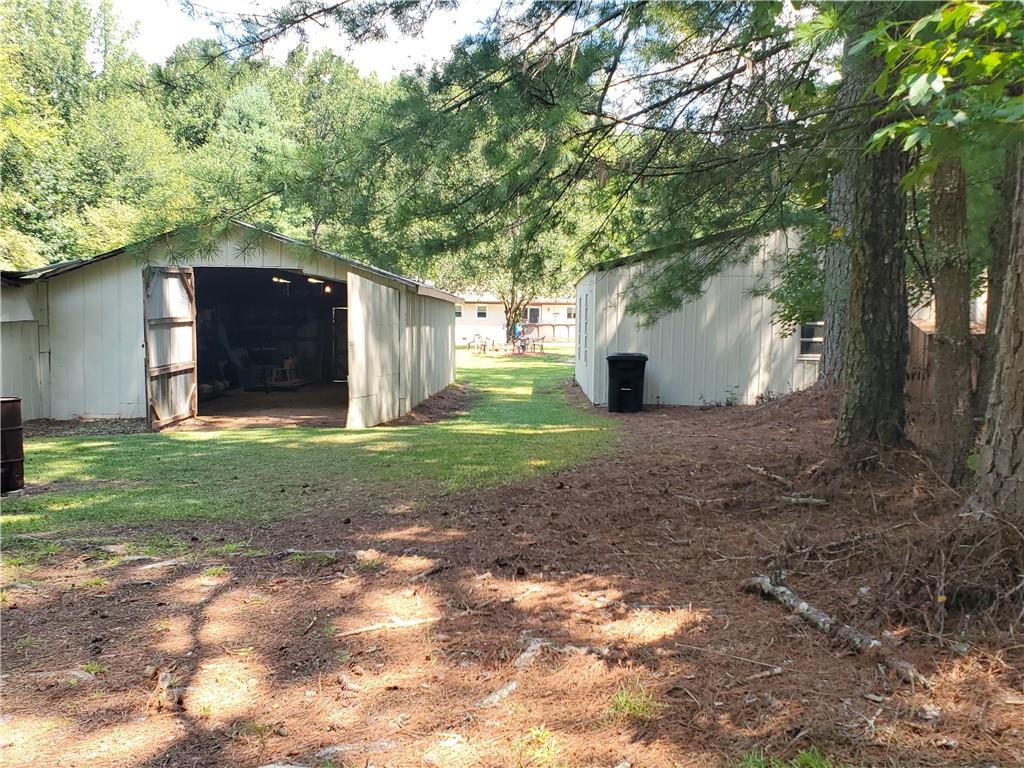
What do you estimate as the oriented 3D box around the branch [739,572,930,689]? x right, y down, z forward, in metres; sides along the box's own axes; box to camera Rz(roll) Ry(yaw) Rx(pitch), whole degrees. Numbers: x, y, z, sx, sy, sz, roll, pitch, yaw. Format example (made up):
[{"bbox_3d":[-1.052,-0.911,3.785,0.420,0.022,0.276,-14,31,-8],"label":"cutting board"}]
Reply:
[{"bbox_3d":[1.540,1.176,3.788,0.240,0.130,1.360,-1,4,-15],"label":"branch"}]

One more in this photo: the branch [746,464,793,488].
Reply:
[{"bbox_3d":[2.560,0.886,7.667,0.110,0.090,0.780,-1,4,-15],"label":"branch"}]

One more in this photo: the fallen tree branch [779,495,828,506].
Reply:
[{"bbox_3d":[2.500,0.985,6.542,0.410,0.060,0.090,2,5,22],"label":"fallen tree branch"}]

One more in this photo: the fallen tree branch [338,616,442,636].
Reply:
[{"bbox_3d":[-0.635,1.247,3.974,0.570,0.040,0.060,-2,5,-26],"label":"fallen tree branch"}]

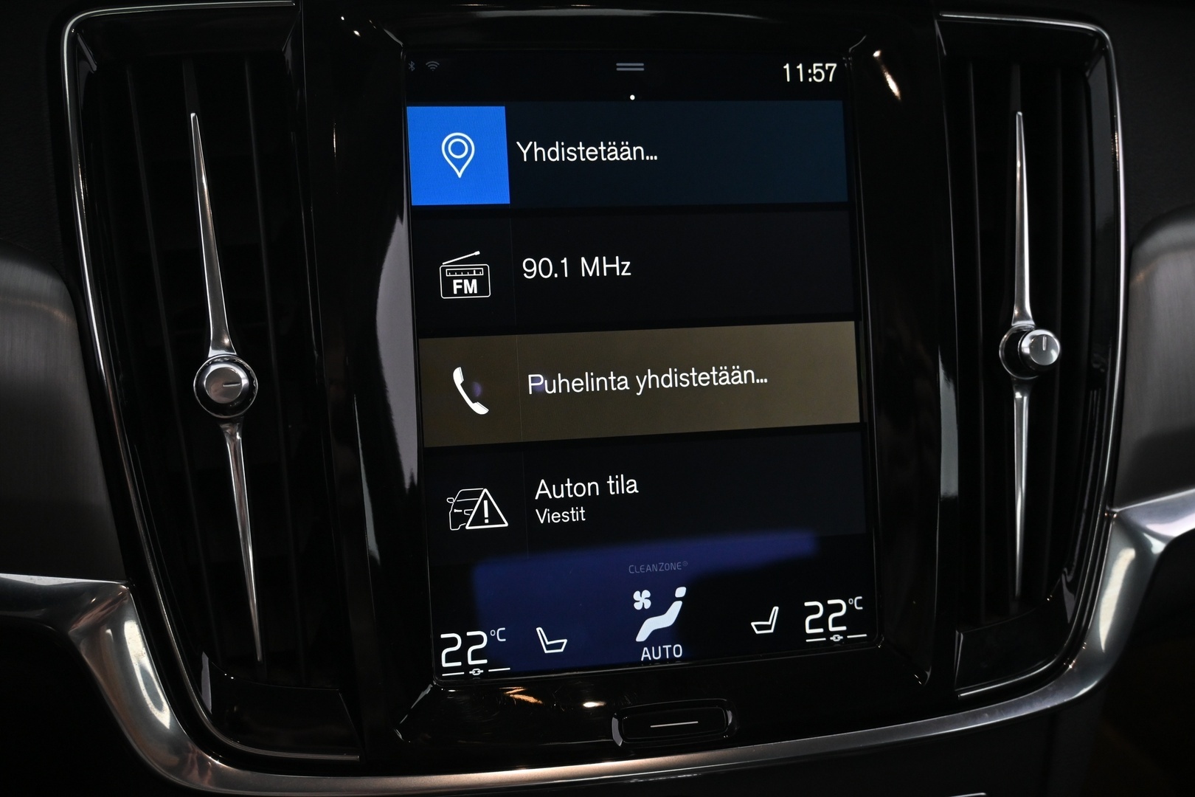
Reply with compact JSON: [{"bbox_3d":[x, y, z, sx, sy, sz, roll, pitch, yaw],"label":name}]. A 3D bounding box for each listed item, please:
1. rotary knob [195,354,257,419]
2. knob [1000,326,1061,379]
[{"bbox_3d":[-0.100,-0.003,0.320,0.017,0.017,0.013,-3,0,-14],"label":"rotary knob"},{"bbox_3d":[0.132,-0.014,0.362,0.017,0.017,0.013,-3,0,-6],"label":"knob"}]

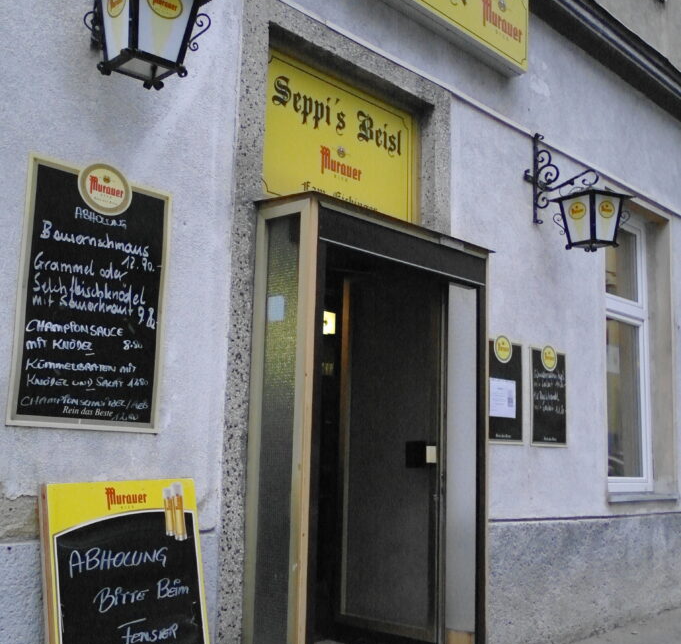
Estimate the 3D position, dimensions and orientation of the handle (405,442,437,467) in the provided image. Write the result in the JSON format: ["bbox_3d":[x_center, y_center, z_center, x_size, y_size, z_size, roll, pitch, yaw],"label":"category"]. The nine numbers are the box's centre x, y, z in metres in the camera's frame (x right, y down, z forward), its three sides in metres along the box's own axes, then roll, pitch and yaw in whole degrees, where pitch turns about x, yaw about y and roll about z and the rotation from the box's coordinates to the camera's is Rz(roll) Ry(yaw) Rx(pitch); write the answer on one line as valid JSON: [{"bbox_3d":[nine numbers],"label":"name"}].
[{"bbox_3d":[0.453,0.745,4.759,0.180,0.135,0.070,-7,-12,41],"label":"handle"}]

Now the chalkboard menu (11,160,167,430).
[{"bbox_3d":[-0.950,-0.110,3.359,0.035,1.065,0.642,-7,-13,43],"label":"chalkboard menu"}]

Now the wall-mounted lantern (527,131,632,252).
[{"bbox_3d":[1.591,-0.903,5.690,0.645,0.906,0.405,-7,-13,43],"label":"wall-mounted lantern"}]

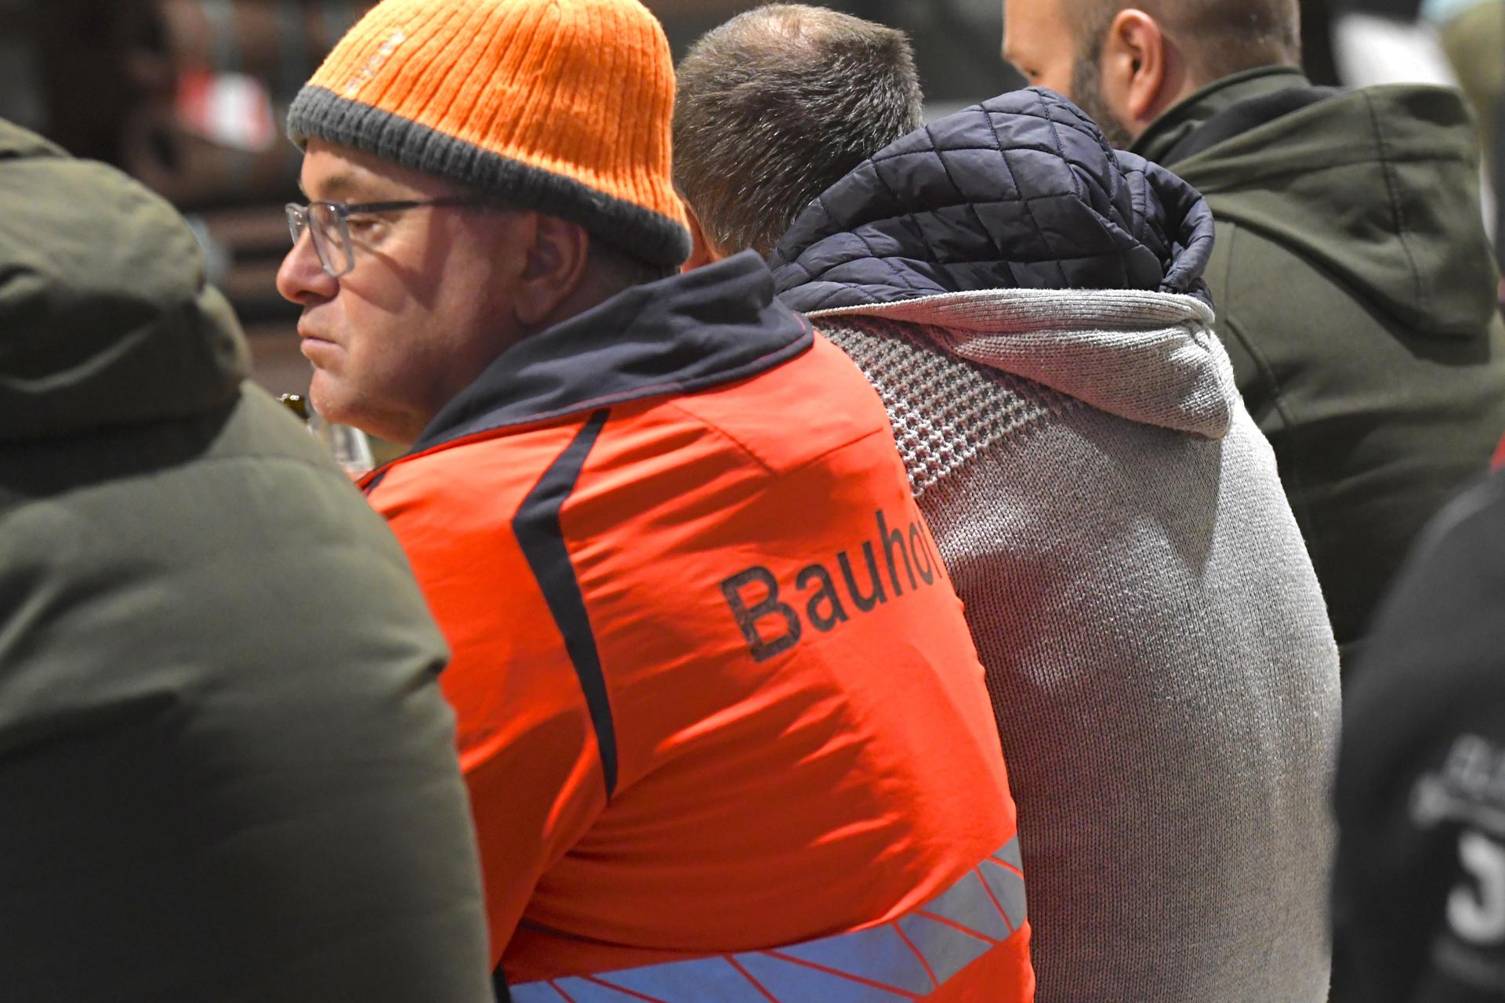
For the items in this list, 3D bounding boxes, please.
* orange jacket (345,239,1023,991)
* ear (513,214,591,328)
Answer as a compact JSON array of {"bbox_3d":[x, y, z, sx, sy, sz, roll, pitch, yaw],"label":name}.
[{"bbox_3d":[-0.085,0.190,3.610,0.460,0.660,0.580,-6,4,35],"label":"orange jacket"},{"bbox_3d":[-0.116,-0.137,3.600,0.042,0.069,0.030,10,7,6],"label":"ear"}]

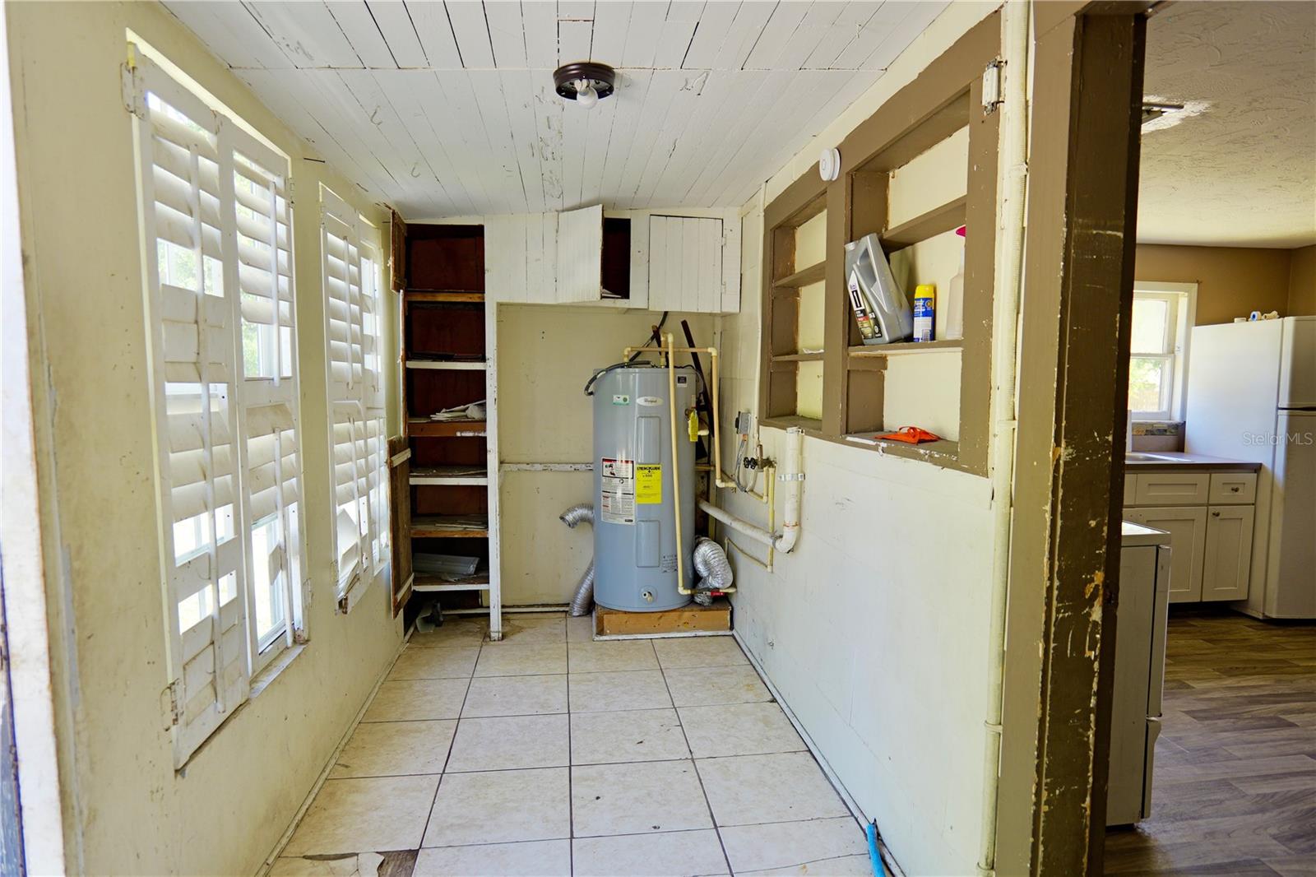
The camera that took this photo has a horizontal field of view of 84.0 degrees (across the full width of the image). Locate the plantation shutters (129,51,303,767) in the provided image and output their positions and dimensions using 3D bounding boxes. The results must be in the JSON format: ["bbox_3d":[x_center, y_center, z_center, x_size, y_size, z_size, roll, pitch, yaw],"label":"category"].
[{"bbox_3d":[-1.069,-0.057,1.847,0.110,1.460,0.850,0,5,-7],"label":"plantation shutters"}]

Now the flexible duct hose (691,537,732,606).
[{"bbox_3d":[0.287,0.720,3.934,0.200,0.360,0.270,0,5,-7],"label":"flexible duct hose"}]

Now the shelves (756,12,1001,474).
[{"bbox_3d":[0.634,-0.461,2.383,0.150,0.935,1.790,0,5,-7],"label":"shelves"}]

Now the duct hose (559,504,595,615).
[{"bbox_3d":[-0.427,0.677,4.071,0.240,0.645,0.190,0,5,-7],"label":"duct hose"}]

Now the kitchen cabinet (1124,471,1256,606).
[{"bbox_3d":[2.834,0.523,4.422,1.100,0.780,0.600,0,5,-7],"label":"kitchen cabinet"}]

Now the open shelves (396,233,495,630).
[{"bbox_3d":[-1.055,-0.034,3.814,0.483,2.100,0.410,0,5,-7],"label":"open shelves"}]

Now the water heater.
[{"bbox_3d":[-0.071,0.249,4.020,0.553,1.270,0.555,0,5,-7],"label":"water heater"}]

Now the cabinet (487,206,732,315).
[{"bbox_3d":[-0.238,-0.908,3.835,1.255,0.485,0.420,0,5,-7],"label":"cabinet"}]

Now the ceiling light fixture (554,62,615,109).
[{"bbox_3d":[-0.191,-0.911,1.917,0.156,0.092,0.156,0,5,-7],"label":"ceiling light fixture"}]

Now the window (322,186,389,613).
[{"bbox_3d":[-1.209,-0.146,2.934,0.110,1.520,0.870,0,5,-7],"label":"window"}]

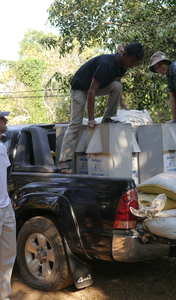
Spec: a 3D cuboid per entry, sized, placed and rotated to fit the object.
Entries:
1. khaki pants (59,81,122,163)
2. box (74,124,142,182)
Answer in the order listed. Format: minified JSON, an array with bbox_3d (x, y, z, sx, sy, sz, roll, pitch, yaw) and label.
[{"bbox_3d":[0.030,-0.310,4.980,0.620,0.880,0.420,-1,1,-9],"label":"khaki pants"},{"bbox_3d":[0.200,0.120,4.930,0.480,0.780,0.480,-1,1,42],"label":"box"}]

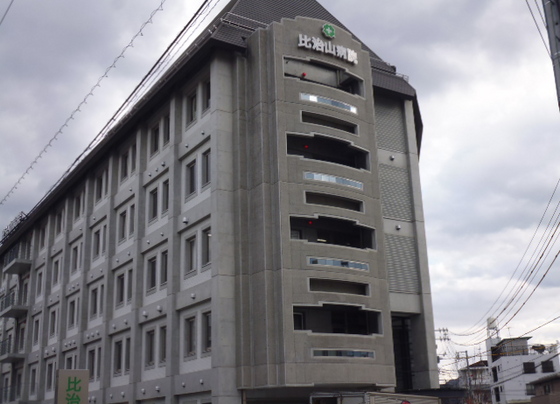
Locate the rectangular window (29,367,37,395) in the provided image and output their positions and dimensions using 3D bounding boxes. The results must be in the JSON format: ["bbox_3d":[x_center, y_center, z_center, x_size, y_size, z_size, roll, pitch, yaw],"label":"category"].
[{"bbox_3d":[-17.381,12.701,52.754,0.150,1.520,1.020,9,-20,-30],"label":"rectangular window"}]

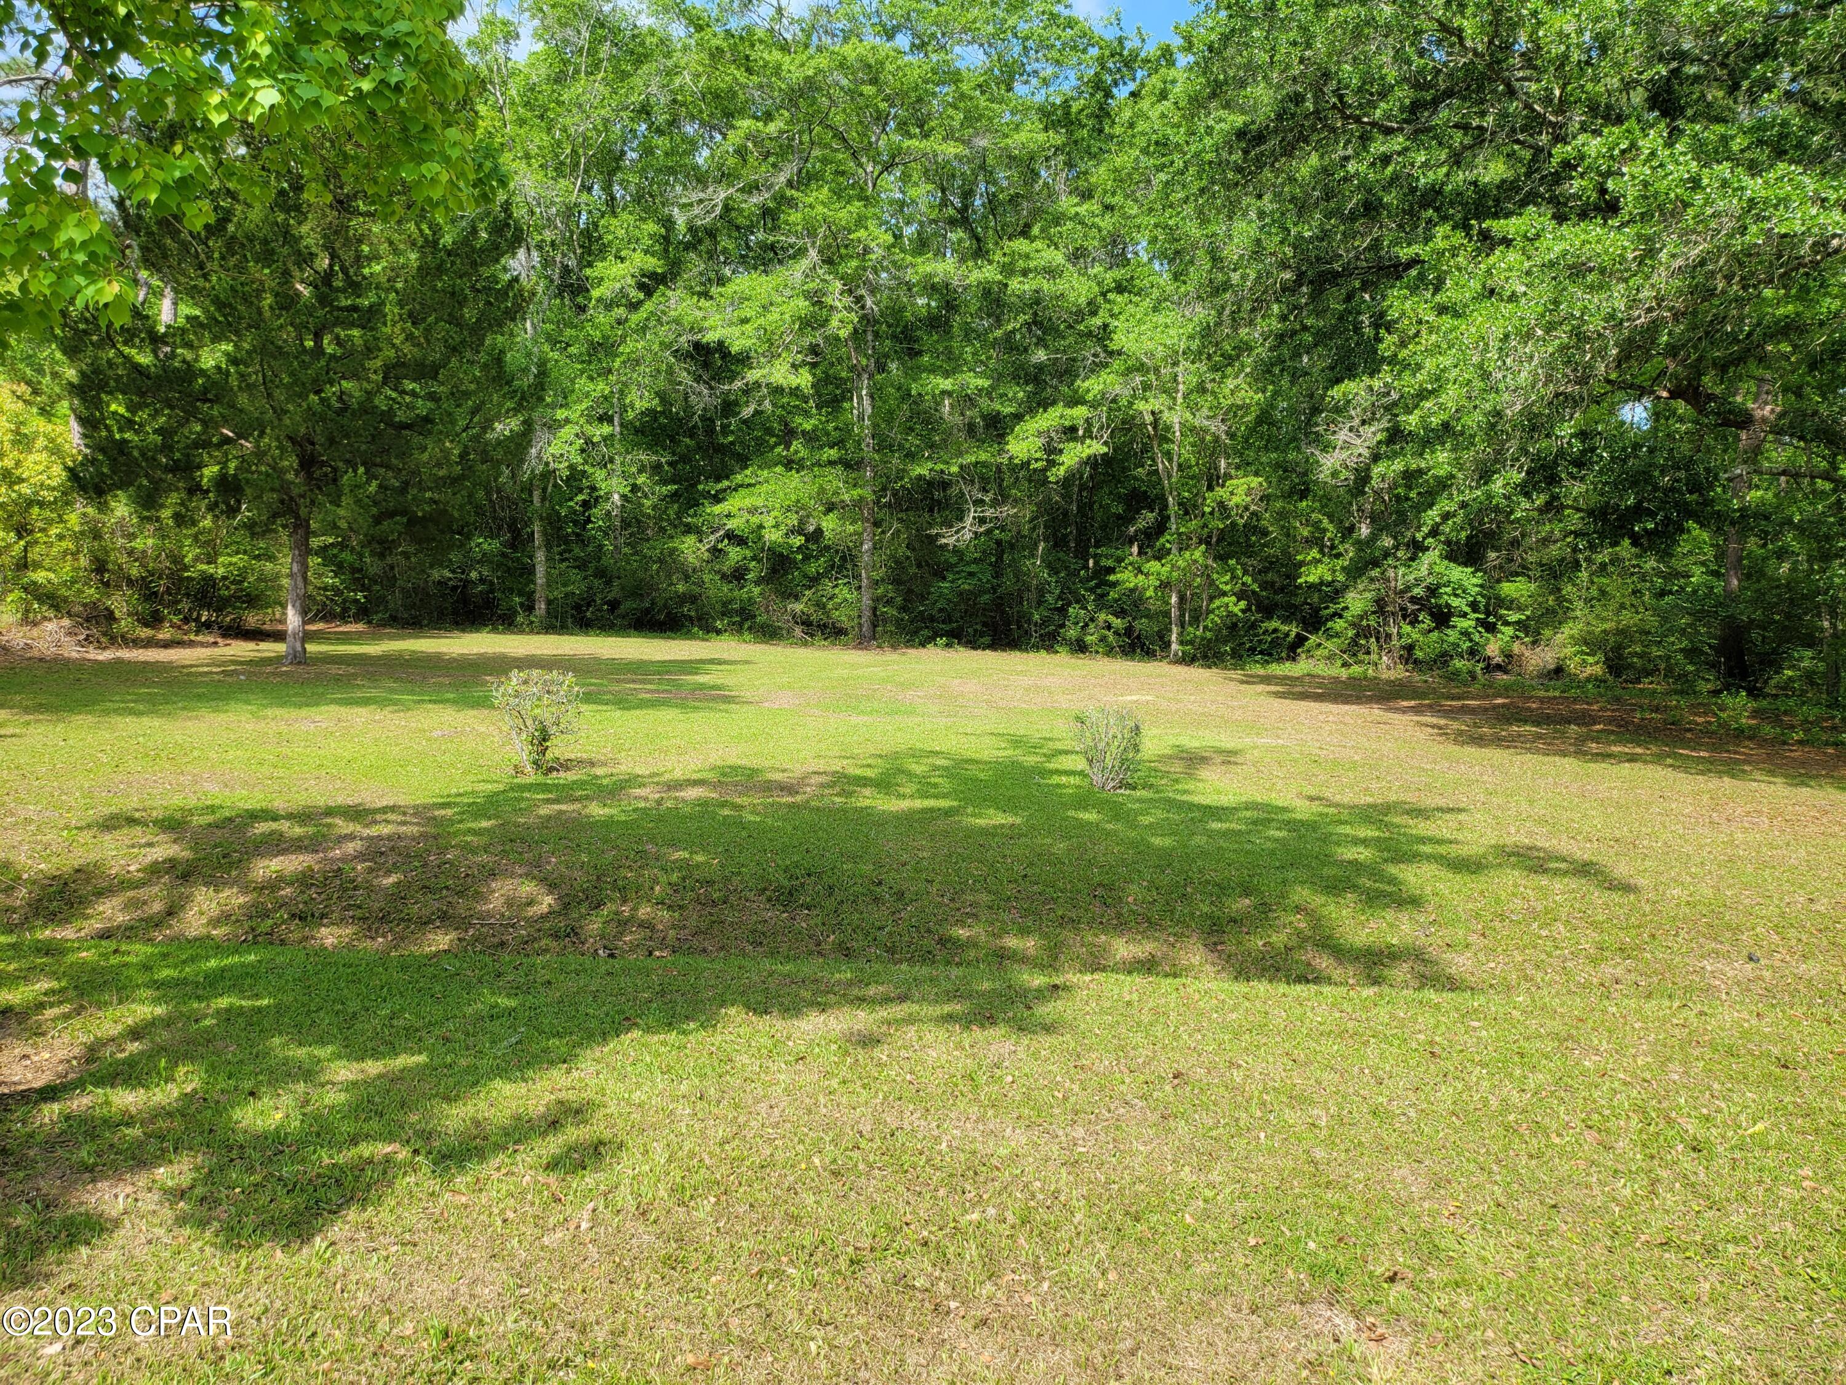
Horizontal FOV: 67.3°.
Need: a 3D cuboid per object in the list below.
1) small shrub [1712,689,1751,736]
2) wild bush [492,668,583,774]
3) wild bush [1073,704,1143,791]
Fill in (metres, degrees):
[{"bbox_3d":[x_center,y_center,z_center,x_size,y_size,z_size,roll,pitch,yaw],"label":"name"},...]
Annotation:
[{"bbox_3d":[10.786,0.269,18.500,0.539,0.616,0.539,1,4,0],"label":"small shrub"},{"bbox_3d":[-3.506,0.262,12.600,0.839,0.928,0.797,1,4,0],"label":"wild bush"},{"bbox_3d":[1.604,0.481,12.000,0.599,0.726,0.569,1,4,0],"label":"wild bush"}]

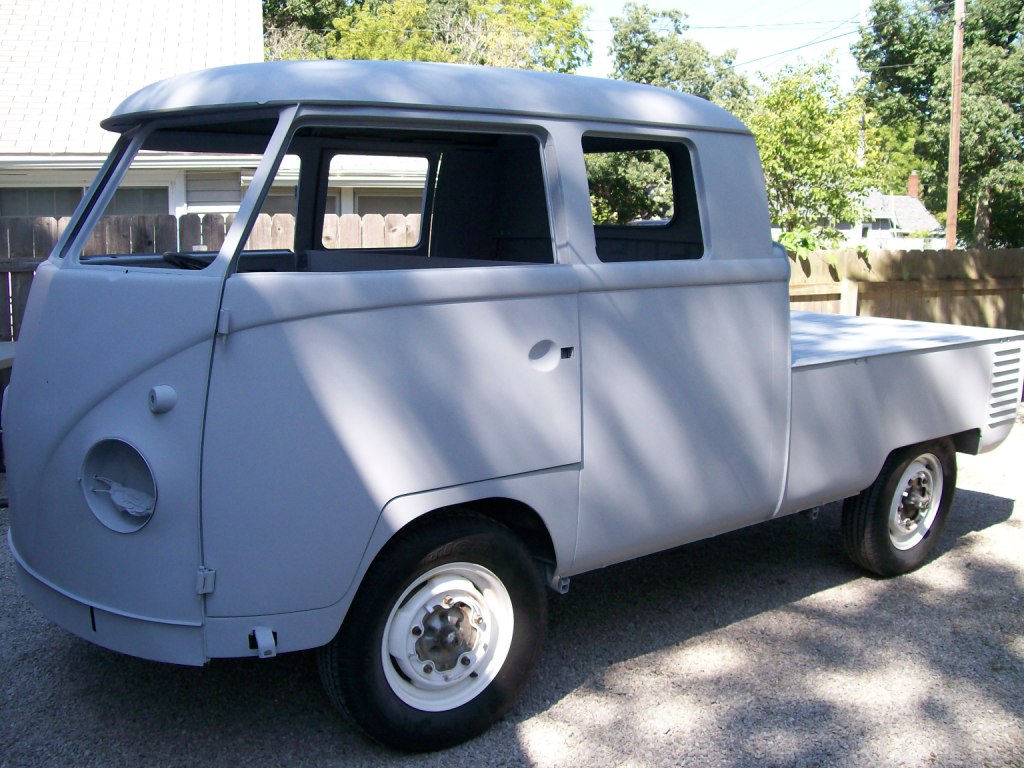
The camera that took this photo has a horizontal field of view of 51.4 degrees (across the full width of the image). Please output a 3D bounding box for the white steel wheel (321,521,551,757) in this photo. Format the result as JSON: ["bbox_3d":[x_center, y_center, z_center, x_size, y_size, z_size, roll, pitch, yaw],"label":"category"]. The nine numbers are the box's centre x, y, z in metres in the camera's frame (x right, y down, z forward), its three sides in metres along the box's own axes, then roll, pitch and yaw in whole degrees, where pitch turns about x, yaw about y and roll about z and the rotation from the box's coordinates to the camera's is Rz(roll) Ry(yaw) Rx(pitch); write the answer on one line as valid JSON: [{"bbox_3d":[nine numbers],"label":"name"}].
[{"bbox_3d":[-0.207,0.687,2.985,0.688,0.685,0.178,-3,9,-34],"label":"white steel wheel"}]

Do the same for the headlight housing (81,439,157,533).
[{"bbox_3d":[-0.898,0.233,2.518,0.222,0.228,0.090,5,8,35],"label":"headlight housing"}]

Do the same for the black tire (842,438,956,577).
[{"bbox_3d":[1.637,0.474,4.478,0.688,0.688,0.178,-4,14,-41],"label":"black tire"}]

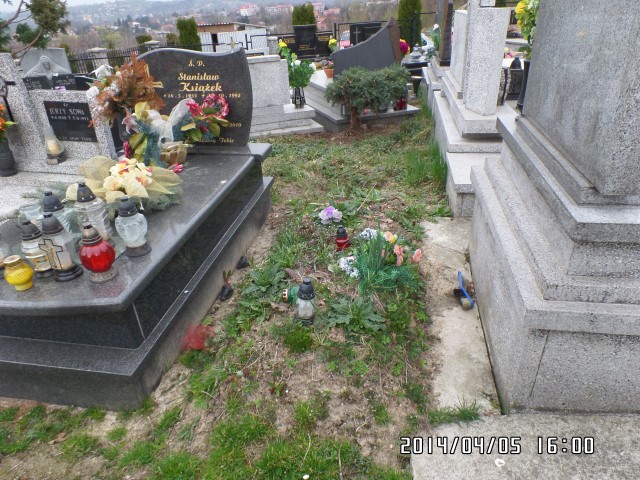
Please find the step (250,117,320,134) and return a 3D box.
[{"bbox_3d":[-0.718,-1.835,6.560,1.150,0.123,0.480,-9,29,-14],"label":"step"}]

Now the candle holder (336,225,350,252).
[{"bbox_3d":[0.167,-0.018,3.064,0.090,0.180,0.090,-1,28,0],"label":"candle holder"}]

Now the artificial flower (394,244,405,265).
[{"bbox_3d":[0.482,0.088,2.580,0.065,0.110,0.065,-1,28,0],"label":"artificial flower"}]

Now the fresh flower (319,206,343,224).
[{"bbox_3d":[0.086,-0.223,3.574,0.175,0.110,0.150,-1,28,0],"label":"fresh flower"}]

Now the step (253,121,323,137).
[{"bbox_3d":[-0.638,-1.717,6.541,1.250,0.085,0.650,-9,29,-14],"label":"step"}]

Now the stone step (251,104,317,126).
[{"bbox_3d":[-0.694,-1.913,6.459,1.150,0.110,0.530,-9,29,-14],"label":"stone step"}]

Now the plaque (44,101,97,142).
[{"bbox_3d":[-2.118,-1.003,3.633,0.390,0.320,0.020,3,28,8],"label":"plaque"}]

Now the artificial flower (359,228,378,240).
[{"bbox_3d":[0.312,-0.035,2.740,0.120,0.080,0.100,-1,28,0],"label":"artificial flower"}]

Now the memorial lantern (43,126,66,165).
[{"bbox_3d":[-2.274,-0.804,3.646,0.115,0.265,0.115,3,28,8],"label":"memorial lantern"}]

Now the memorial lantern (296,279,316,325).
[{"bbox_3d":[-0.076,0.316,2.285,0.095,0.250,0.095,-1,28,0],"label":"memorial lantern"}]

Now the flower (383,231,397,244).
[{"bbox_3d":[0.438,-0.016,2.680,0.080,0.080,0.070,-1,28,0],"label":"flower"}]

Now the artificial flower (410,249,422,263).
[{"bbox_3d":[0.586,0.094,2.580,0.065,0.080,0.065,-1,28,0],"label":"artificial flower"}]

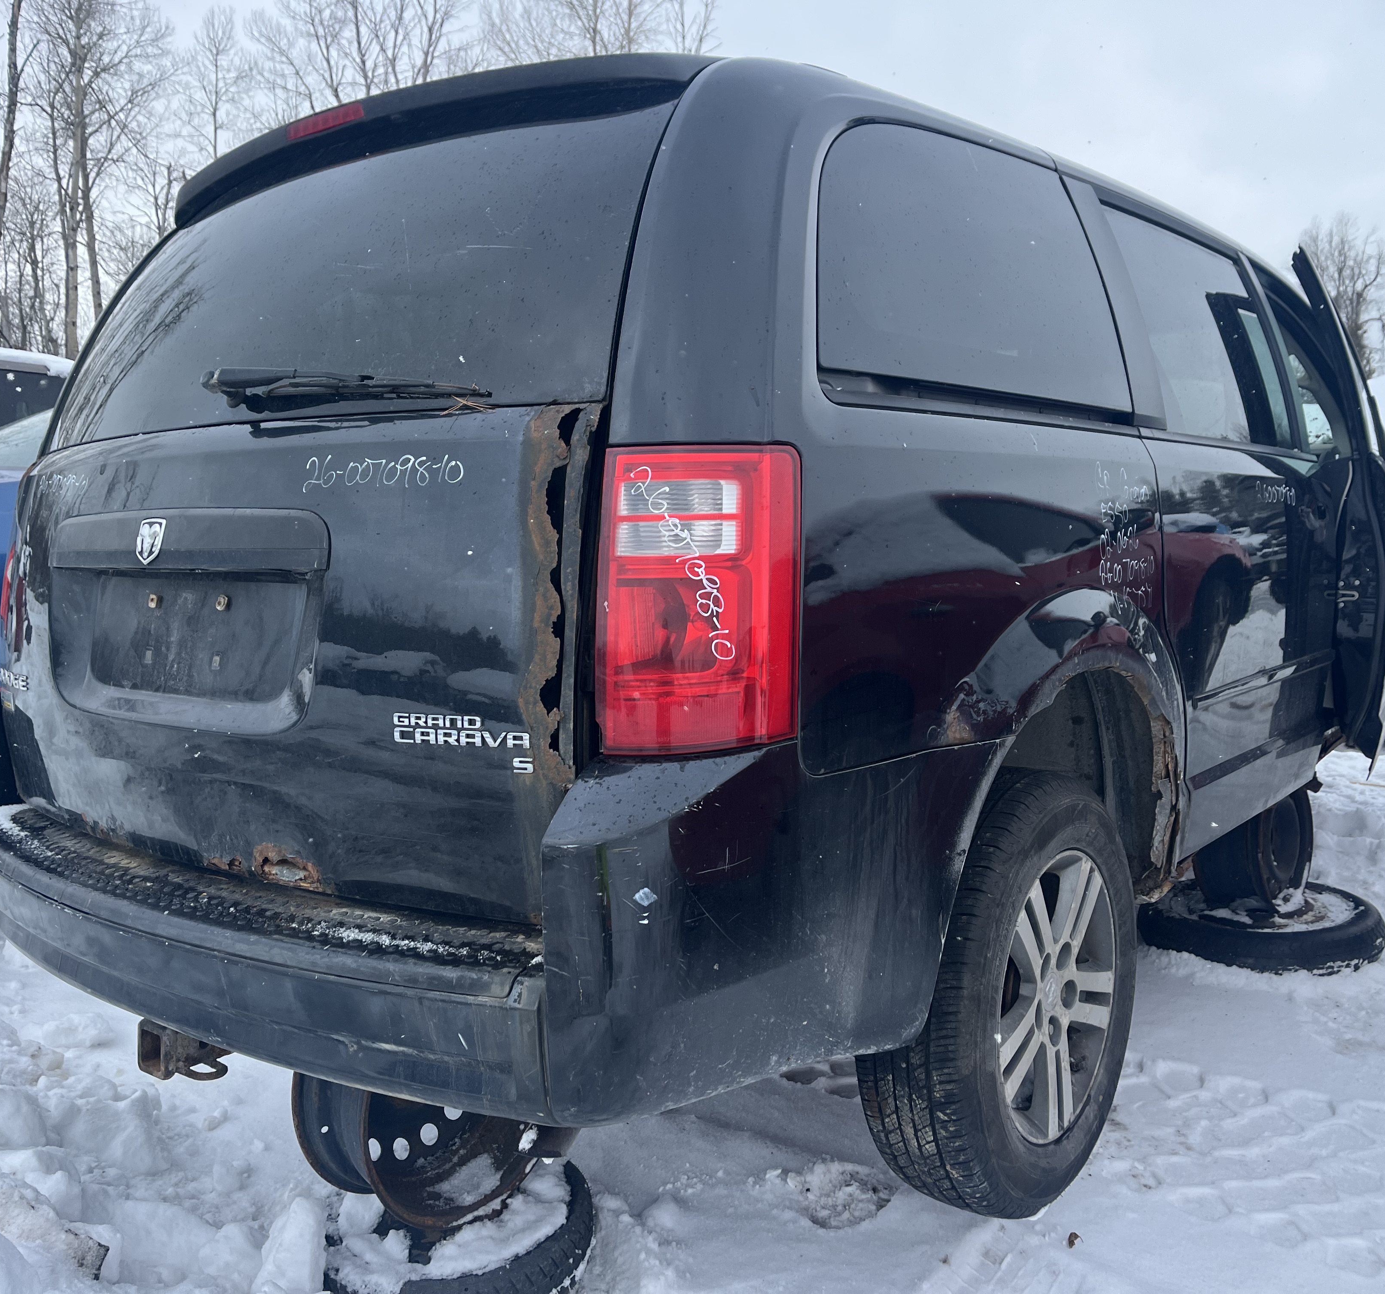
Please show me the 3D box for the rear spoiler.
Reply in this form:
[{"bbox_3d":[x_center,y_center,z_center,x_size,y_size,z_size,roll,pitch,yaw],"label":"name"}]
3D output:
[{"bbox_3d":[-0.507,-0.806,2.080,1.260,0.130,0.230,3,6,38],"label":"rear spoiler"}]

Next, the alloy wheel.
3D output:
[{"bbox_3d":[0.537,0.567,2.176,0.180,0.466,0.466,3,6,38],"label":"alloy wheel"}]

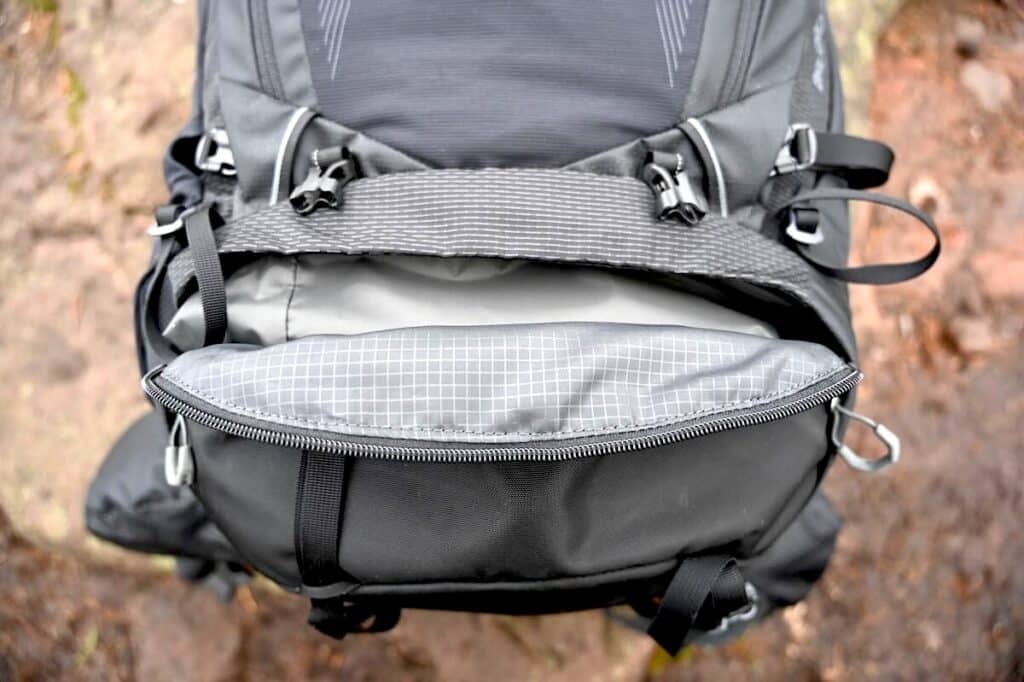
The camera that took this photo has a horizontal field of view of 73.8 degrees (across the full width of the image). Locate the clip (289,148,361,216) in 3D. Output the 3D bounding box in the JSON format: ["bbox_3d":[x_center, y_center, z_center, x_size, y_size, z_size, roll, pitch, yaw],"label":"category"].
[{"bbox_3d":[-0.088,-0.075,0.320,0.029,0.017,0.035,18,90,2],"label":"clip"}]

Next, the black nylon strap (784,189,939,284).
[{"bbox_3d":[0.184,-0.056,0.360,0.084,0.028,0.052,0,84,0],"label":"black nylon strap"}]

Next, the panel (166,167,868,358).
[{"bbox_3d":[-0.001,-0.039,0.322,0.345,0.050,0.085,0,87,0],"label":"panel"}]

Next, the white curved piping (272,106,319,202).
[{"bbox_3d":[-0.110,-0.092,0.340,0.020,0.015,0.046,1,80,12],"label":"white curved piping"}]

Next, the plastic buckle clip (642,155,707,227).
[{"bbox_3d":[0.076,-0.070,0.320,0.027,0.017,0.035,-14,90,-1],"label":"plastic buckle clip"}]

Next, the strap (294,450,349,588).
[{"bbox_3d":[-0.087,0.082,0.312,0.021,0.010,0.066,3,105,-1],"label":"strap"}]

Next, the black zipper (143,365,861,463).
[{"bbox_3d":[-0.004,0.034,0.316,0.346,0.034,0.048,0,70,0],"label":"black zipper"}]

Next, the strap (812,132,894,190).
[{"bbox_3d":[0.183,-0.096,0.365,0.044,0.022,0.030,0,87,0],"label":"strap"}]

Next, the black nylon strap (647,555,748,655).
[{"bbox_3d":[0.094,0.133,0.345,0.051,0.028,0.052,0,99,0],"label":"black nylon strap"}]

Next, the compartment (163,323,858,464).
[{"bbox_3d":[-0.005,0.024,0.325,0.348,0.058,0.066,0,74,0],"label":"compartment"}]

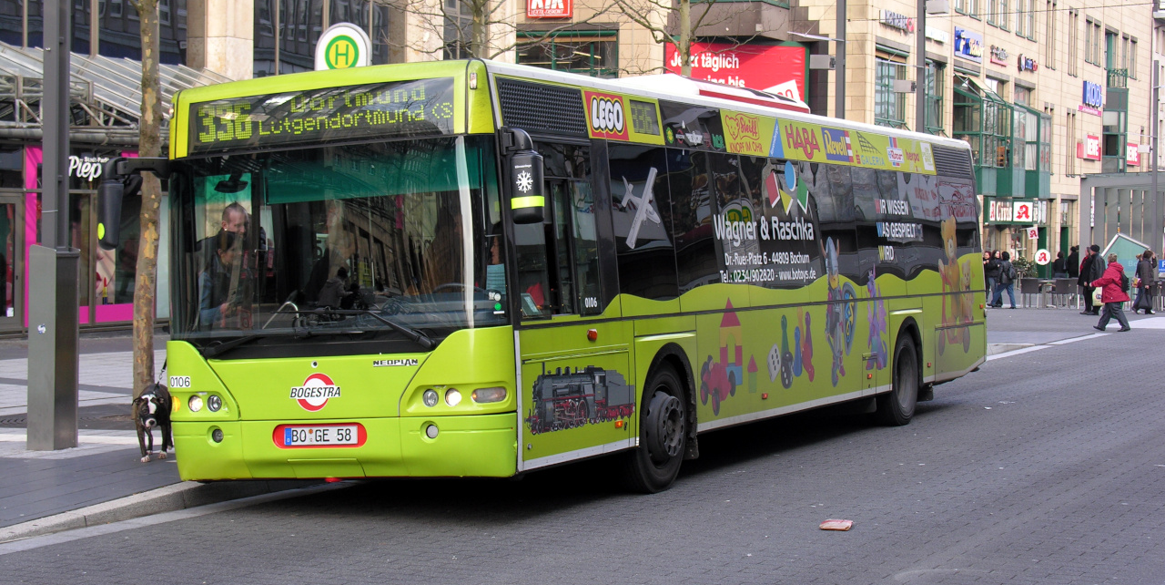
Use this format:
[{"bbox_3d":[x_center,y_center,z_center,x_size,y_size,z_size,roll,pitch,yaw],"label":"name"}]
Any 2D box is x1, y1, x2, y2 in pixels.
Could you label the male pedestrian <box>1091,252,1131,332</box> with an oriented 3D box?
[{"bbox_3d":[10.989,0.002,44.800,0.720,1.630,0.520,2,3,33],"label":"male pedestrian"}]

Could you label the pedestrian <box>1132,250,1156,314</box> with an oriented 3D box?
[{"bbox_3d":[14.714,-0.255,56.300,0.450,1.660,0.500,0,3,-30],"label":"pedestrian"}]

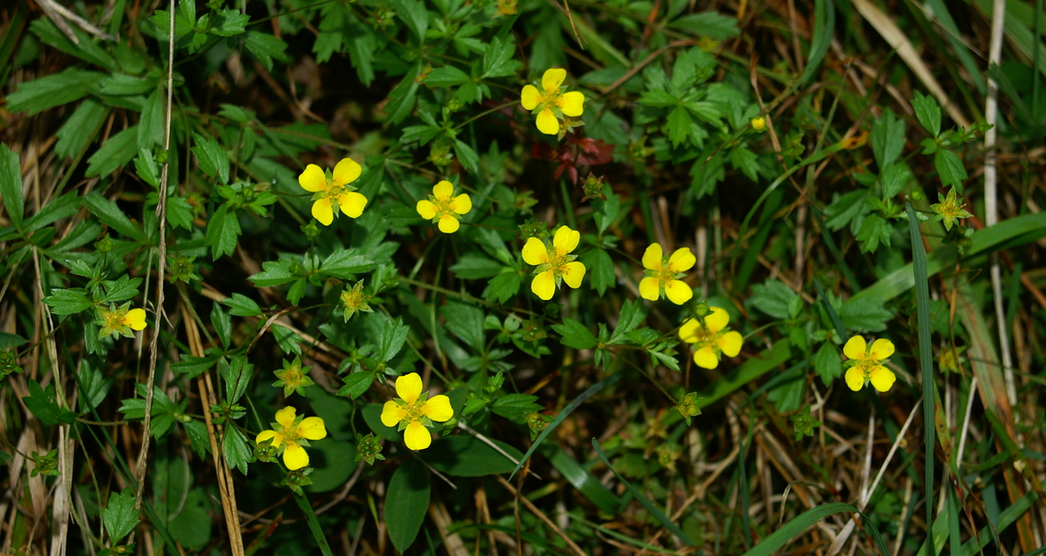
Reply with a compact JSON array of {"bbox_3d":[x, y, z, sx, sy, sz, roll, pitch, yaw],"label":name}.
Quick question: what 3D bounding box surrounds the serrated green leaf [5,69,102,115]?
[{"bbox_3d":[-0.078,-0.031,0.580,0.016,0.003,0.006,-15,67,-6],"label":"serrated green leaf"}]

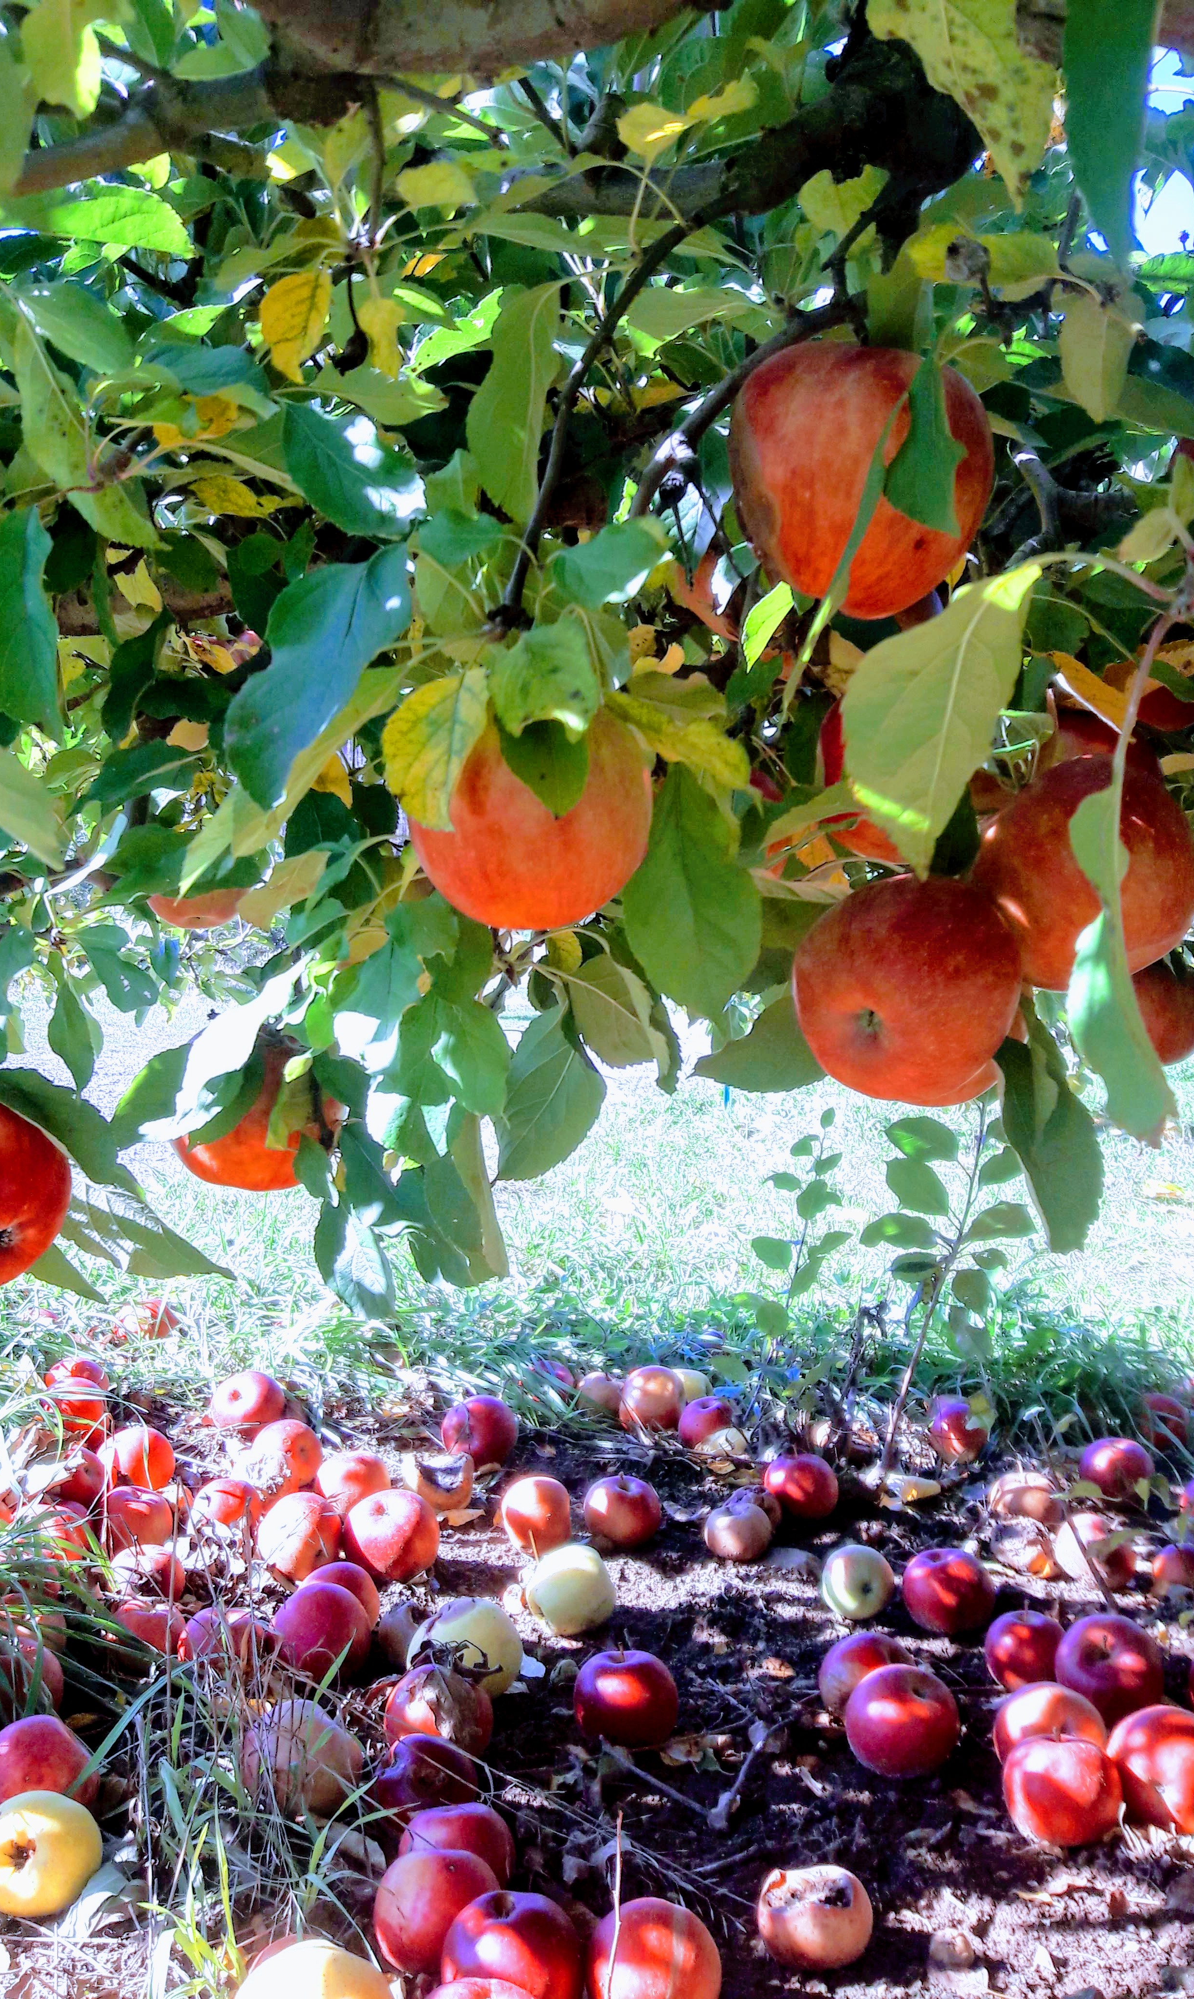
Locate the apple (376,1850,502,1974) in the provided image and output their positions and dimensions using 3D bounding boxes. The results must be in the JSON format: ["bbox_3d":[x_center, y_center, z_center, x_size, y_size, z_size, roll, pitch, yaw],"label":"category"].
[{"bbox_3d":[-0.092,0.526,0.931,0.072,0.069,0.072,2,3,0],"label":"apple"}]

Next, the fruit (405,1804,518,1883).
[{"bbox_3d":[-0.086,0.529,1.001,0.070,0.065,0.070,0,3,-5],"label":"fruit"}]

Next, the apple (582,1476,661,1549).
[{"bbox_3d":[0.025,0.497,1.571,0.075,0.068,0.075,0,3,0],"label":"apple"}]

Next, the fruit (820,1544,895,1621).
[{"bbox_3d":[0.233,0.524,1.452,0.067,0.067,0.063,-32,23,-3],"label":"fruit"}]

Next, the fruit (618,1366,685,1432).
[{"bbox_3d":[0.065,0.465,1.884,0.077,0.074,0.077,2,3,0],"label":"fruit"}]

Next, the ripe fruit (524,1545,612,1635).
[{"bbox_3d":[-0.023,0.498,1.366,0.074,0.071,0.074,2,3,0],"label":"ripe fruit"}]

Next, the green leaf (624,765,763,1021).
[{"bbox_3d":[0.034,-0.040,0.575,0.049,0.093,0.020,-6,6,8],"label":"green leaf"}]

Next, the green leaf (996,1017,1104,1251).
[{"bbox_3d":[0.160,0.048,0.570,0.034,0.083,0.024,-14,0,16],"label":"green leaf"}]

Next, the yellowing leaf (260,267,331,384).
[{"bbox_3d":[-0.145,-0.325,0.780,0.034,0.057,0.015,10,6,-7],"label":"yellowing leaf"}]

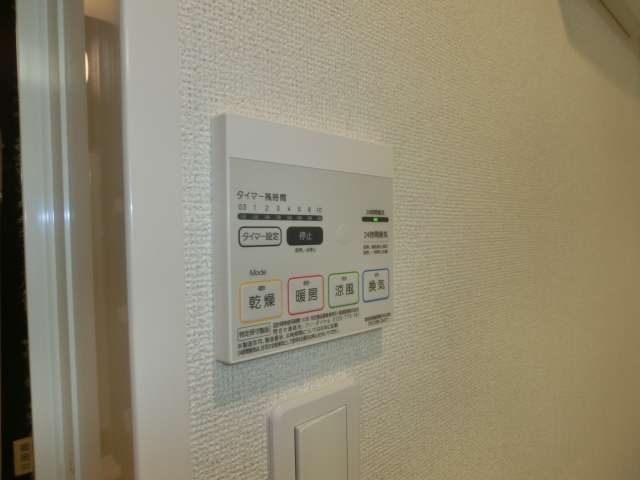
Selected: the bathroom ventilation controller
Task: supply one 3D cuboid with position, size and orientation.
[{"bbox_3d":[-0.001,-0.001,0.260,0.129,0.120,0.013,-1,1,-43],"label":"bathroom ventilation controller"}]

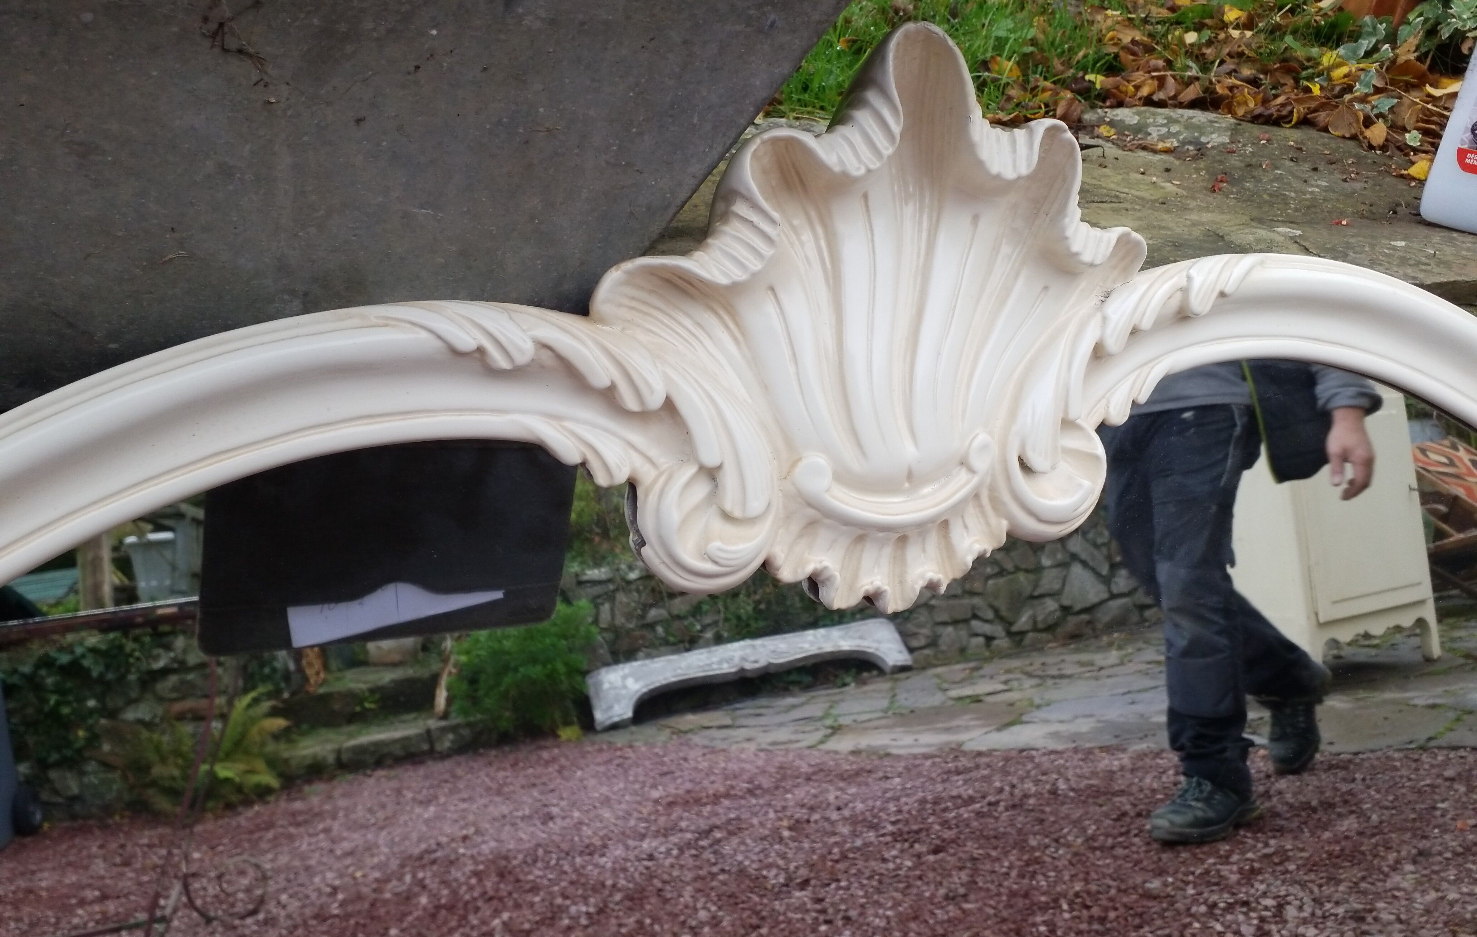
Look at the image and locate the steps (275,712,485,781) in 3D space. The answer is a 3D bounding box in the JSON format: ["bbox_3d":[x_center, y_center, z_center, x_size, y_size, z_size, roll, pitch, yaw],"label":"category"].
[{"bbox_3d":[-1.480,1.135,4.740,0.900,0.130,0.400,-5,-2,-35],"label":"steps"}]

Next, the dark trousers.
[{"bbox_3d":[1.198,0.301,2.851,0.400,0.880,0.580,-8,-2,42],"label":"dark trousers"}]

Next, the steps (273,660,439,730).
[{"bbox_3d":[-1.691,1.030,5.081,0.820,0.165,0.420,-5,-2,-35],"label":"steps"}]

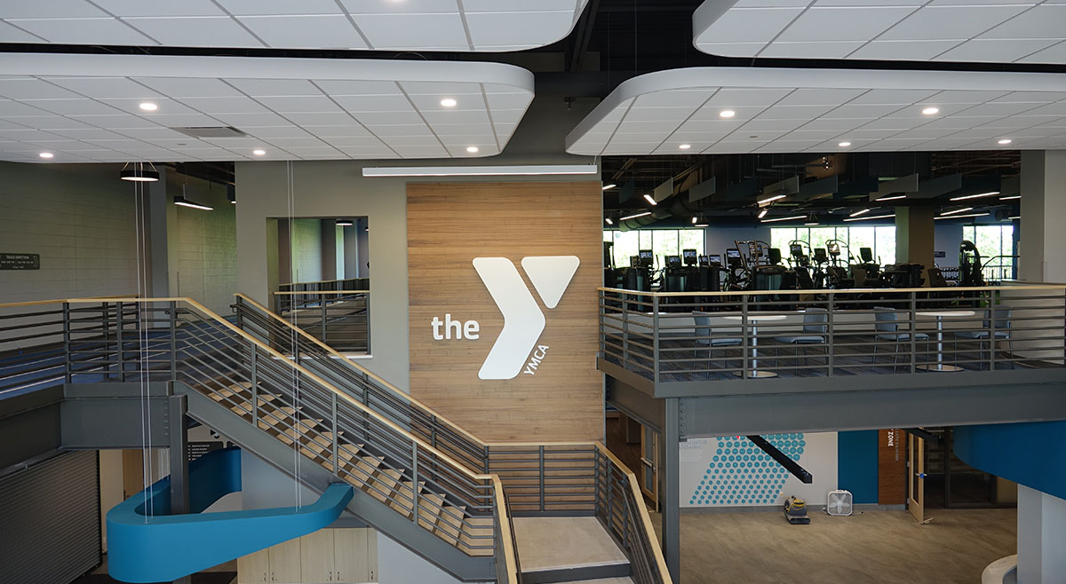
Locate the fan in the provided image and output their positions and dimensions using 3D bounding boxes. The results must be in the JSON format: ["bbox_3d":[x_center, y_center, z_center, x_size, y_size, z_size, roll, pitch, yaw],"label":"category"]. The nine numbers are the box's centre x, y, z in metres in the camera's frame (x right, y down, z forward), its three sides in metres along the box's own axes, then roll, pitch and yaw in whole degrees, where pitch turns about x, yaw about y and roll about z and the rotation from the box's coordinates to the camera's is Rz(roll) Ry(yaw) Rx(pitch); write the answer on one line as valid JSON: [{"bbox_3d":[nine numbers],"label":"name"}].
[{"bbox_3d":[6.715,4.612,15.557,0.535,0.560,0.115,-1,2,6],"label":"fan"}]

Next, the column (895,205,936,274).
[{"bbox_3d":[10.289,-0.863,19.130,0.660,2.855,0.660,-1,2,0],"label":"column"}]

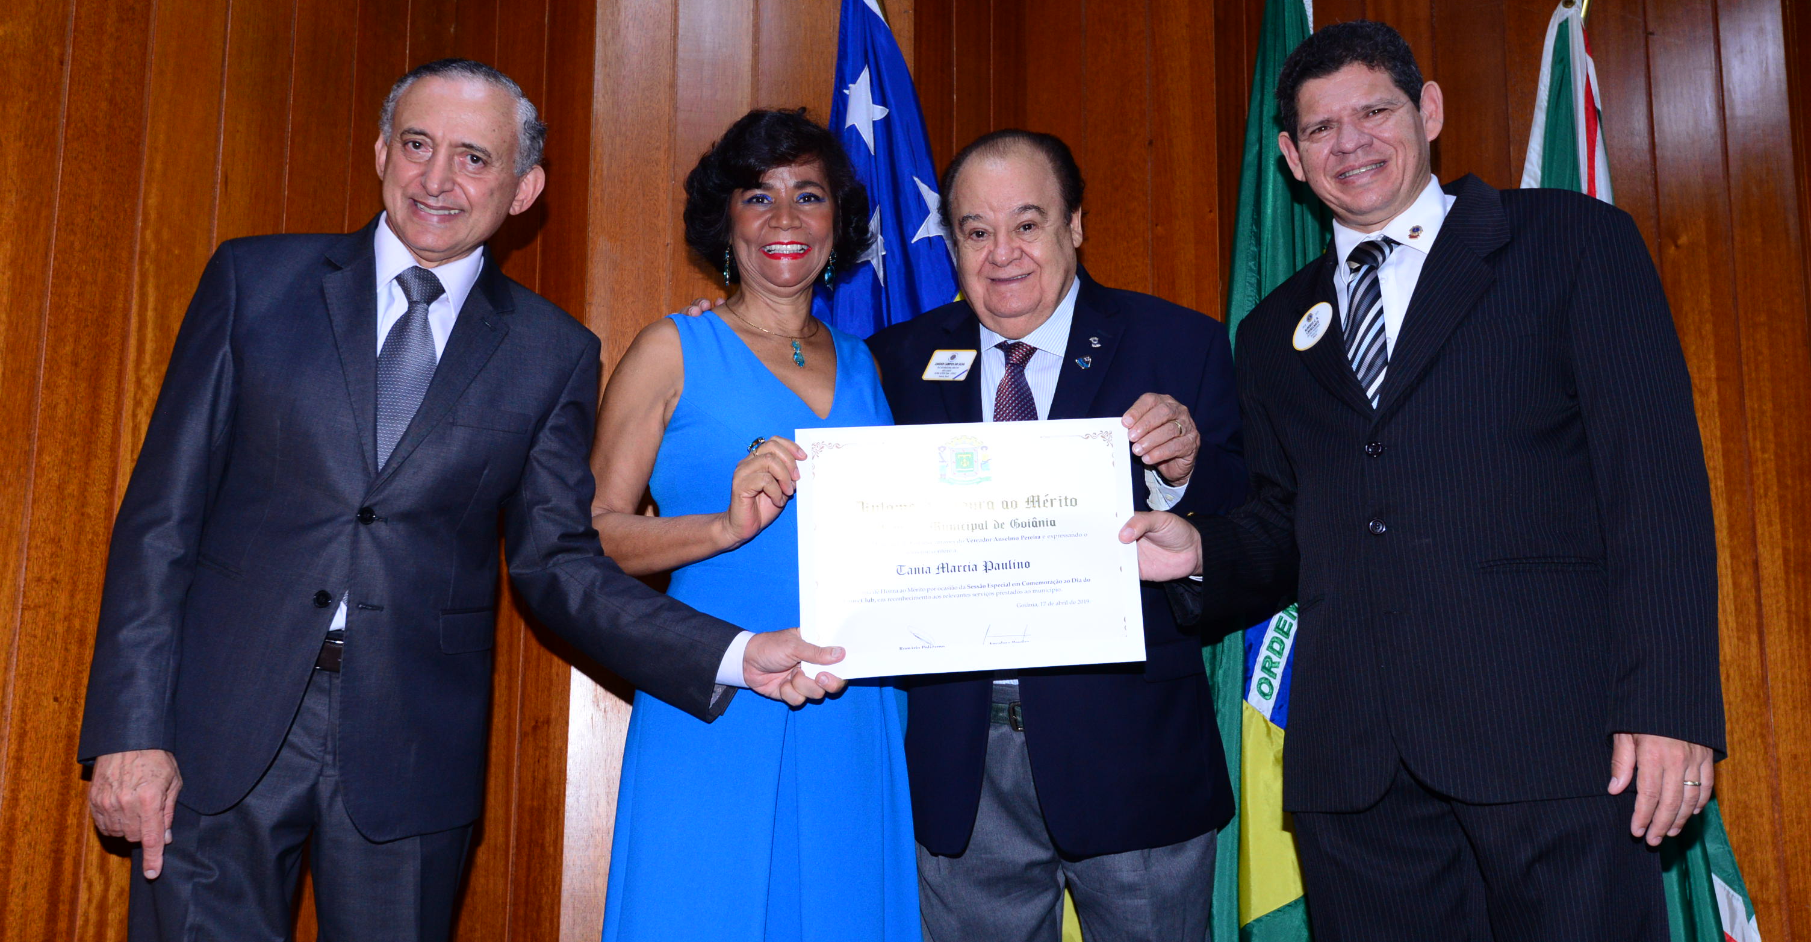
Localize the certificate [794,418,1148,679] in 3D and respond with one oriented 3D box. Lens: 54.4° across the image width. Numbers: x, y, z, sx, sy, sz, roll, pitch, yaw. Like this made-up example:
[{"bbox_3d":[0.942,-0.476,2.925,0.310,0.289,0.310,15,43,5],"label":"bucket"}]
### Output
[{"bbox_3d":[0.074,0.086,2.045,0.398,0.288,0.005,-2,-8,-6],"label":"certificate"}]

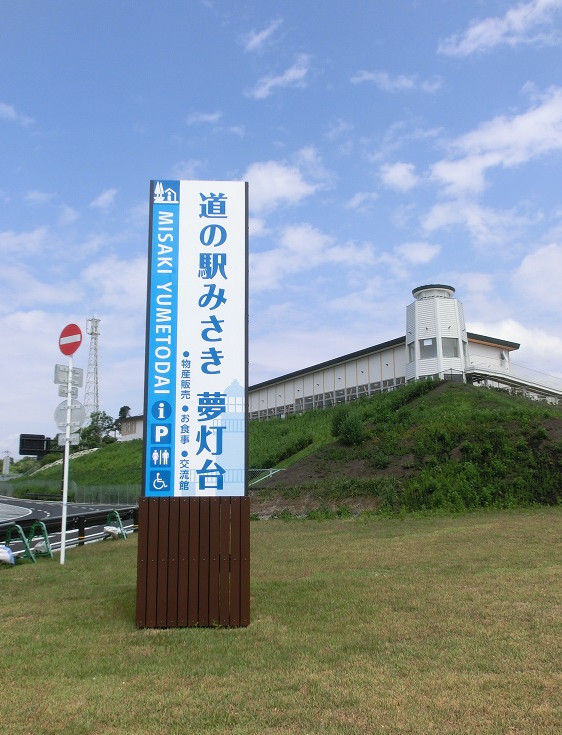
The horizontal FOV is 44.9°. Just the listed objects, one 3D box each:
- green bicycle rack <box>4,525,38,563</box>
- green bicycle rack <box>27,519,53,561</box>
[{"bbox_3d":[-4.718,3.186,12.300,0.510,0.660,0.080,-6,-9,2],"label":"green bicycle rack"},{"bbox_3d":[-4.535,3.233,12.750,0.490,0.670,0.080,-3,-9,5],"label":"green bicycle rack"}]

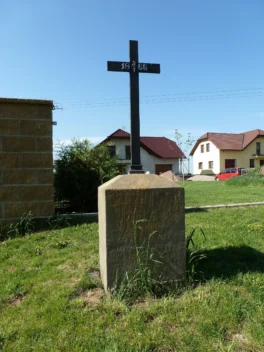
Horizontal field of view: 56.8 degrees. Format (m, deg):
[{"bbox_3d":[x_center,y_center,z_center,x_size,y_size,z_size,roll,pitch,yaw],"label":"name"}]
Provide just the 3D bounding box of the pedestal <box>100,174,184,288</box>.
[{"bbox_3d":[0.042,0.315,1.610,0.475,0.642,0.420,-1,0,-13],"label":"pedestal"}]

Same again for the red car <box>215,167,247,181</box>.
[{"bbox_3d":[11.150,-0.130,27.500,1.660,1.460,3.750,-1,0,-41],"label":"red car"}]

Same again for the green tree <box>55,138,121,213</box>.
[{"bbox_3d":[-0.720,-0.037,4.100,1.100,1.140,1.050,-1,0,-9],"label":"green tree"}]

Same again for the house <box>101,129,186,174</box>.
[{"bbox_3d":[-0.800,-3.295,44.500,17.500,8.050,11.000,-1,0,-12],"label":"house"}]

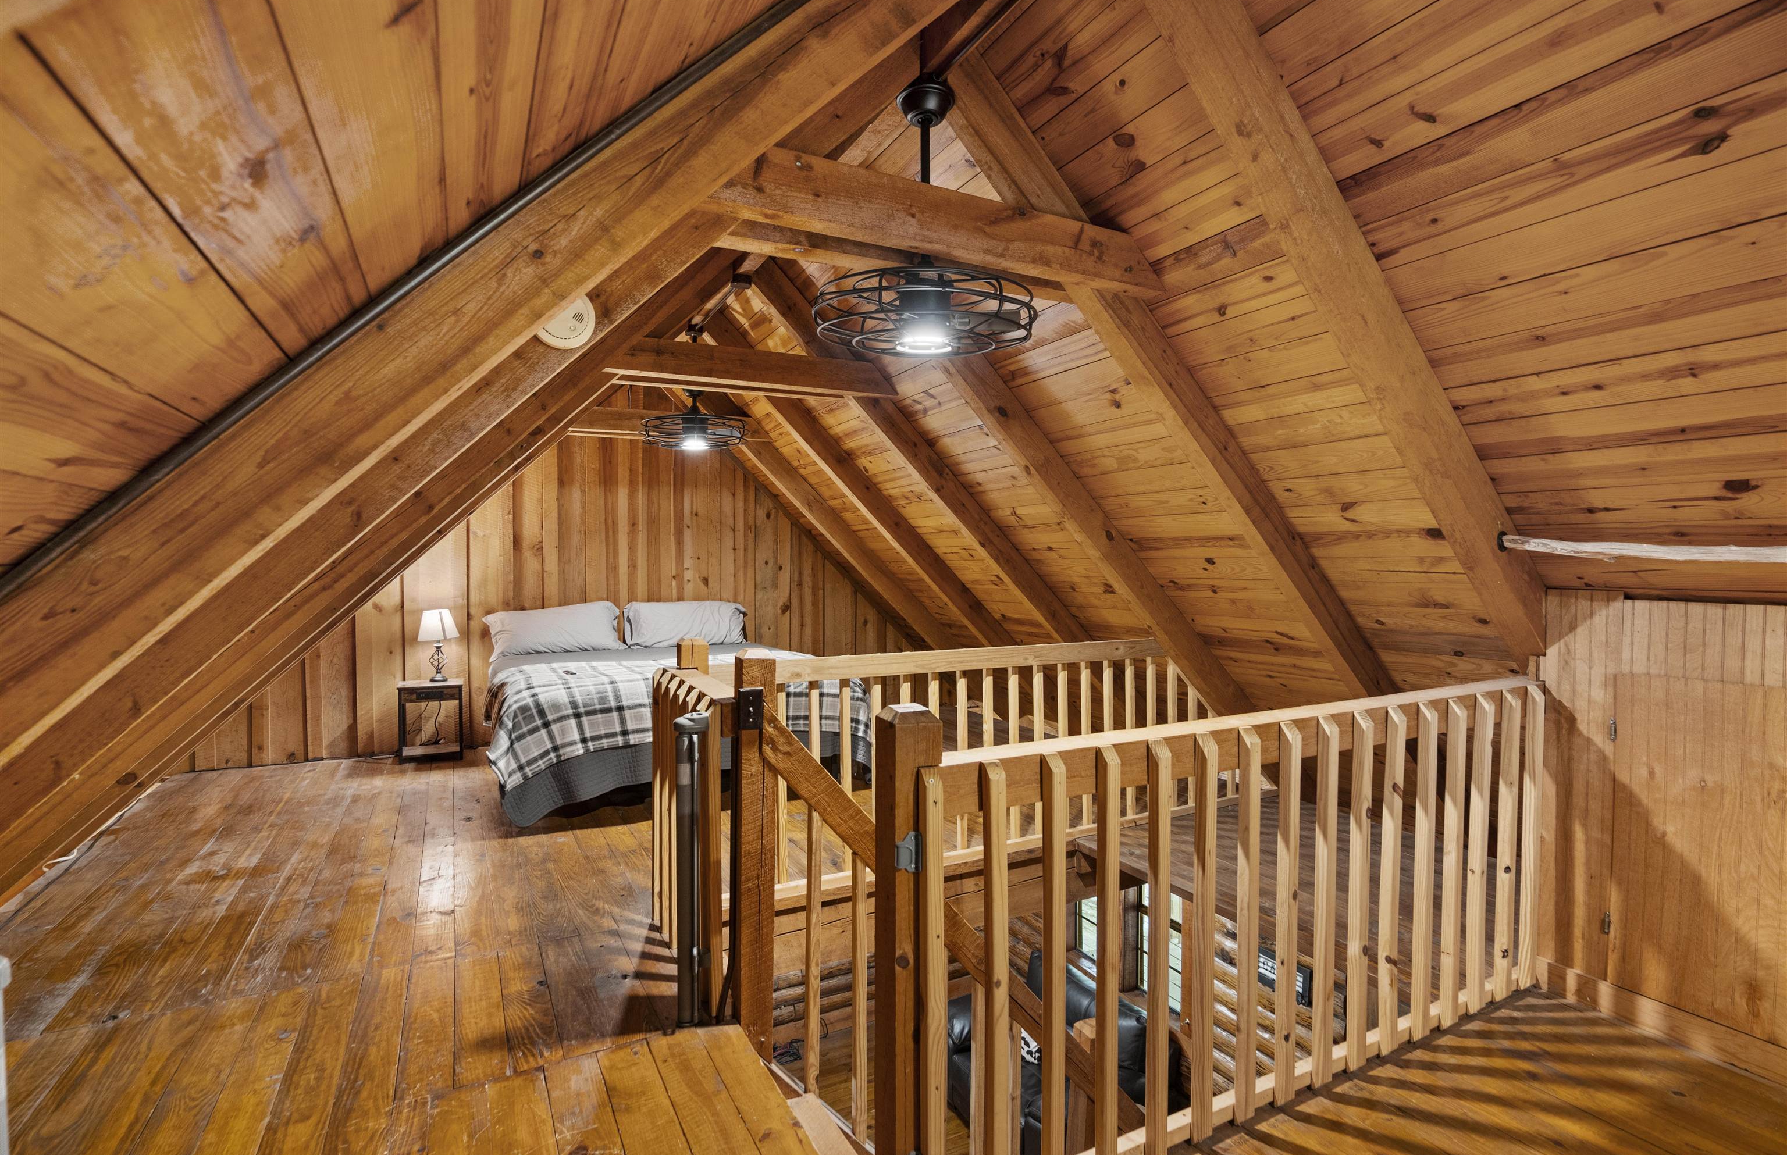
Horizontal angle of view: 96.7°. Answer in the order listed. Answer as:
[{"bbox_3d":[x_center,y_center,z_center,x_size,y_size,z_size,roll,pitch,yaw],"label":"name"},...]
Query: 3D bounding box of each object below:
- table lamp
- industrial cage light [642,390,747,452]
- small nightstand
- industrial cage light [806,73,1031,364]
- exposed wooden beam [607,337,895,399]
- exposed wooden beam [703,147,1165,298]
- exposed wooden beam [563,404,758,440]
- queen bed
[{"bbox_3d":[-3.106,0.469,5.423,0.250,0.485,0.250,-1,2,-28],"label":"table lamp"},{"bbox_3d":[-1.140,-0.947,4.566,0.605,0.427,0.605,-1,2,-28],"label":"industrial cage light"},{"bbox_3d":[-3.142,0.979,5.405,0.381,0.533,0.298,-1,2,-28],"label":"small nightstand"},{"bbox_3d":[0.088,-1.023,2.217,0.620,0.763,0.620,0,1,0],"label":"industrial cage light"},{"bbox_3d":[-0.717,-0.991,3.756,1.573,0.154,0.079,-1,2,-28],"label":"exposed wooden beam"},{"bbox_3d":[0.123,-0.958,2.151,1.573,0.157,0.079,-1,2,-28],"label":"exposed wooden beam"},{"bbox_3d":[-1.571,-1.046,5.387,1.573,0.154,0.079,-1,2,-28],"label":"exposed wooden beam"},{"bbox_3d":[-1.592,0.729,5.291,2.029,1.046,2.119,-1,2,-28],"label":"queen bed"}]

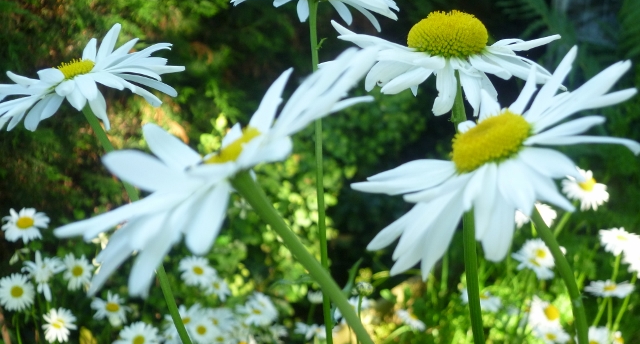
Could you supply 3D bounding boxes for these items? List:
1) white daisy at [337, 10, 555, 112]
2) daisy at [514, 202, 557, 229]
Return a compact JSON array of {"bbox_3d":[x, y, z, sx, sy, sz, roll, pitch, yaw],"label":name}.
[{"bbox_3d":[0.045,-0.040,0.360,0.082,0.034,0.079,1,18,6],"label":"white daisy"},{"bbox_3d":[0.360,0.073,1.700,0.070,0.024,0.070,0,26,0],"label":"daisy"}]

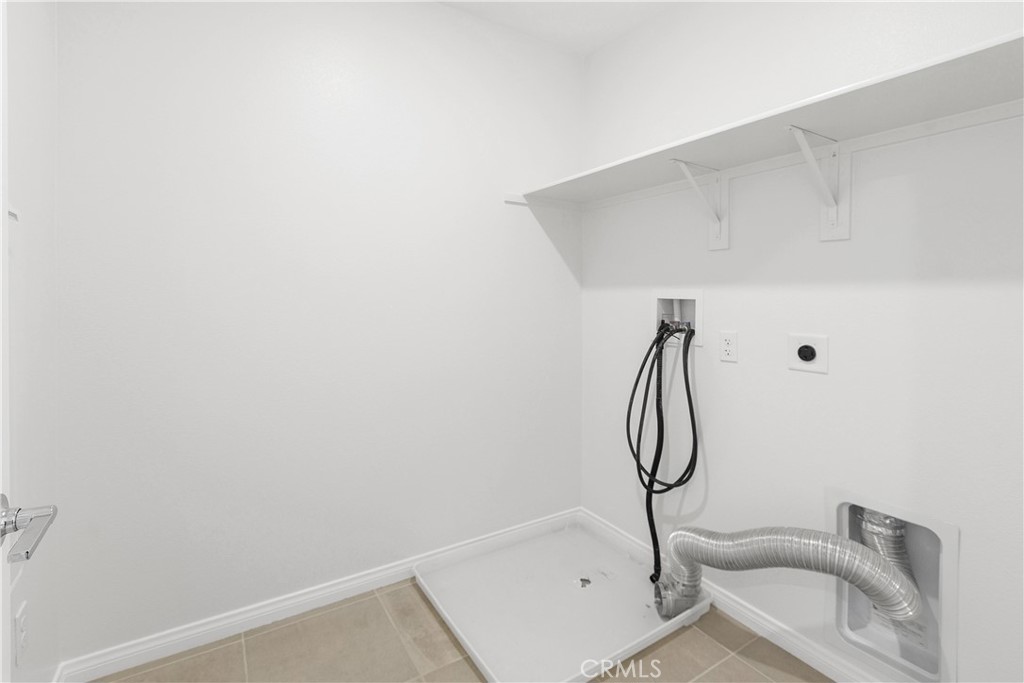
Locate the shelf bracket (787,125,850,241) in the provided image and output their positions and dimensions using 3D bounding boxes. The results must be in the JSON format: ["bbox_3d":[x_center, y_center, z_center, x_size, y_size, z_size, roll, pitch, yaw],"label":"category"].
[{"bbox_3d":[0.897,-0.456,1.342,0.290,0.306,0.089,-2,3,-33],"label":"shelf bracket"}]

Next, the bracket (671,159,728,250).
[{"bbox_3d":[0.680,-0.491,1.663,0.301,0.302,0.089,-2,3,-33],"label":"bracket"}]

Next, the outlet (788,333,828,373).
[{"bbox_3d":[0.969,0.040,1.487,0.013,0.119,0.119,-2,3,-33],"label":"outlet"}]

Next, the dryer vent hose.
[{"bbox_3d":[0.869,0.786,1.511,0.390,0.480,0.710,-2,3,-33],"label":"dryer vent hose"}]

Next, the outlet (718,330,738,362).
[{"bbox_3d":[0.819,0.019,1.718,0.009,0.115,0.070,-2,3,-33],"label":"outlet"}]

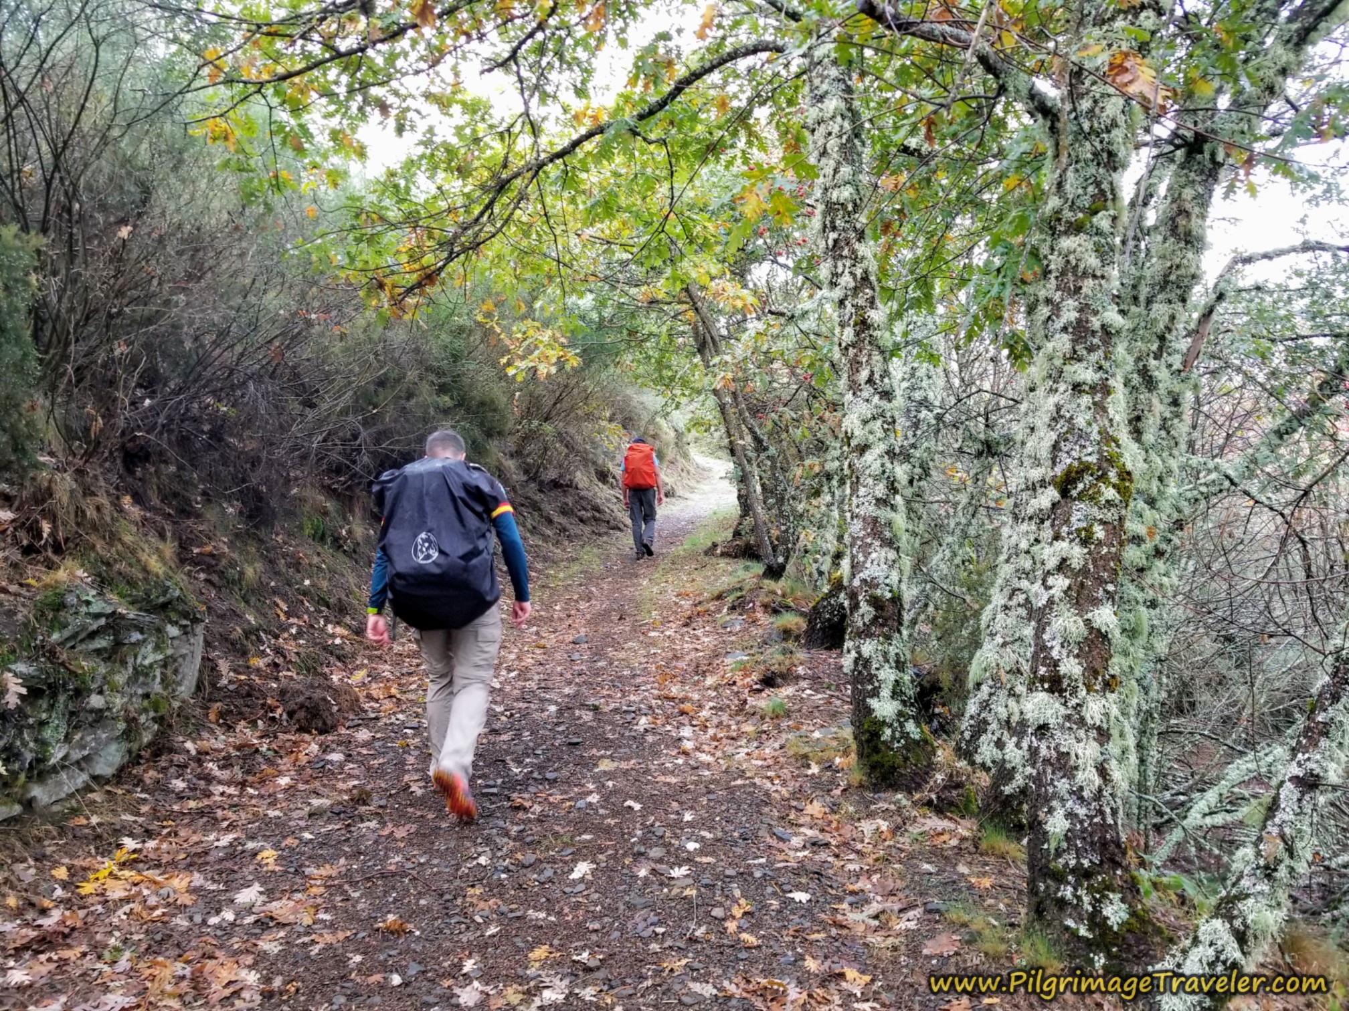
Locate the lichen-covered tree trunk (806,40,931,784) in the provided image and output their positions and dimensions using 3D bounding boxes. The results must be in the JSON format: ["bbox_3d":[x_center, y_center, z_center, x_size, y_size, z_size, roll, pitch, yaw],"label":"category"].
[{"bbox_3d":[0.878,-0.410,4.703,0.440,3.390,0.420,-5,3,0],"label":"lichen-covered tree trunk"}]

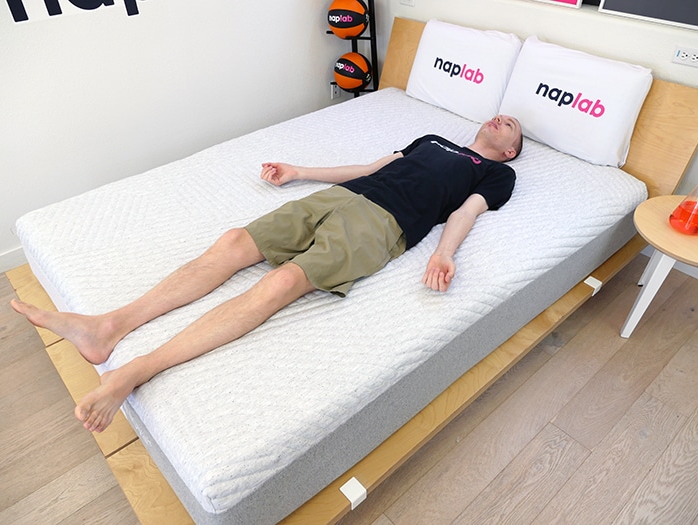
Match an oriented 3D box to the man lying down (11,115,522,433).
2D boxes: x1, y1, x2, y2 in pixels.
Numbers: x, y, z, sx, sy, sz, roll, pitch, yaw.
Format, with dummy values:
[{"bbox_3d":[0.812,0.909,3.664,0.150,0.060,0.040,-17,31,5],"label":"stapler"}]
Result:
[{"bbox_3d":[-0.035,-0.193,1.670,1.900,0.245,0.940,-29,46,-31],"label":"man lying down"}]

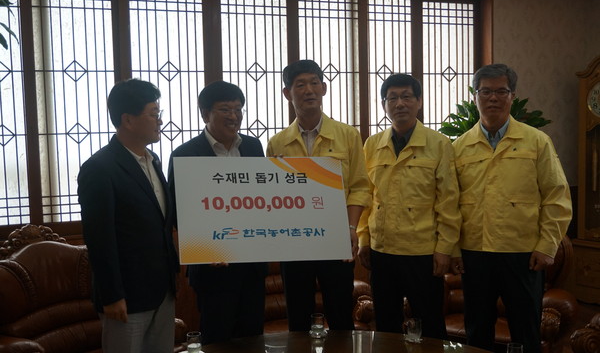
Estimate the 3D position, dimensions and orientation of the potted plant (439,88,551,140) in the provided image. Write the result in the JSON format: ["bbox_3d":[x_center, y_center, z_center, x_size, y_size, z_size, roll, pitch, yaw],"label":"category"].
[{"bbox_3d":[1.347,0.228,4.608,0.760,1.622,0.760,0,4,22],"label":"potted plant"}]

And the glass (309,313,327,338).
[{"bbox_3d":[0.074,0.624,2.797,0.060,0.090,0.060,-1,4,0],"label":"glass"}]

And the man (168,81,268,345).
[{"bbox_3d":[-0.333,0.395,2.967,0.480,1.602,0.380,-2,4,-15],"label":"man"}]

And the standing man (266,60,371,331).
[{"bbox_3d":[0.106,0.320,3.151,0.490,1.706,0.360,-1,4,10],"label":"standing man"}]

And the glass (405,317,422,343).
[{"bbox_3d":[0.462,0.621,2.709,0.060,0.090,0.060,-1,4,0],"label":"glass"}]

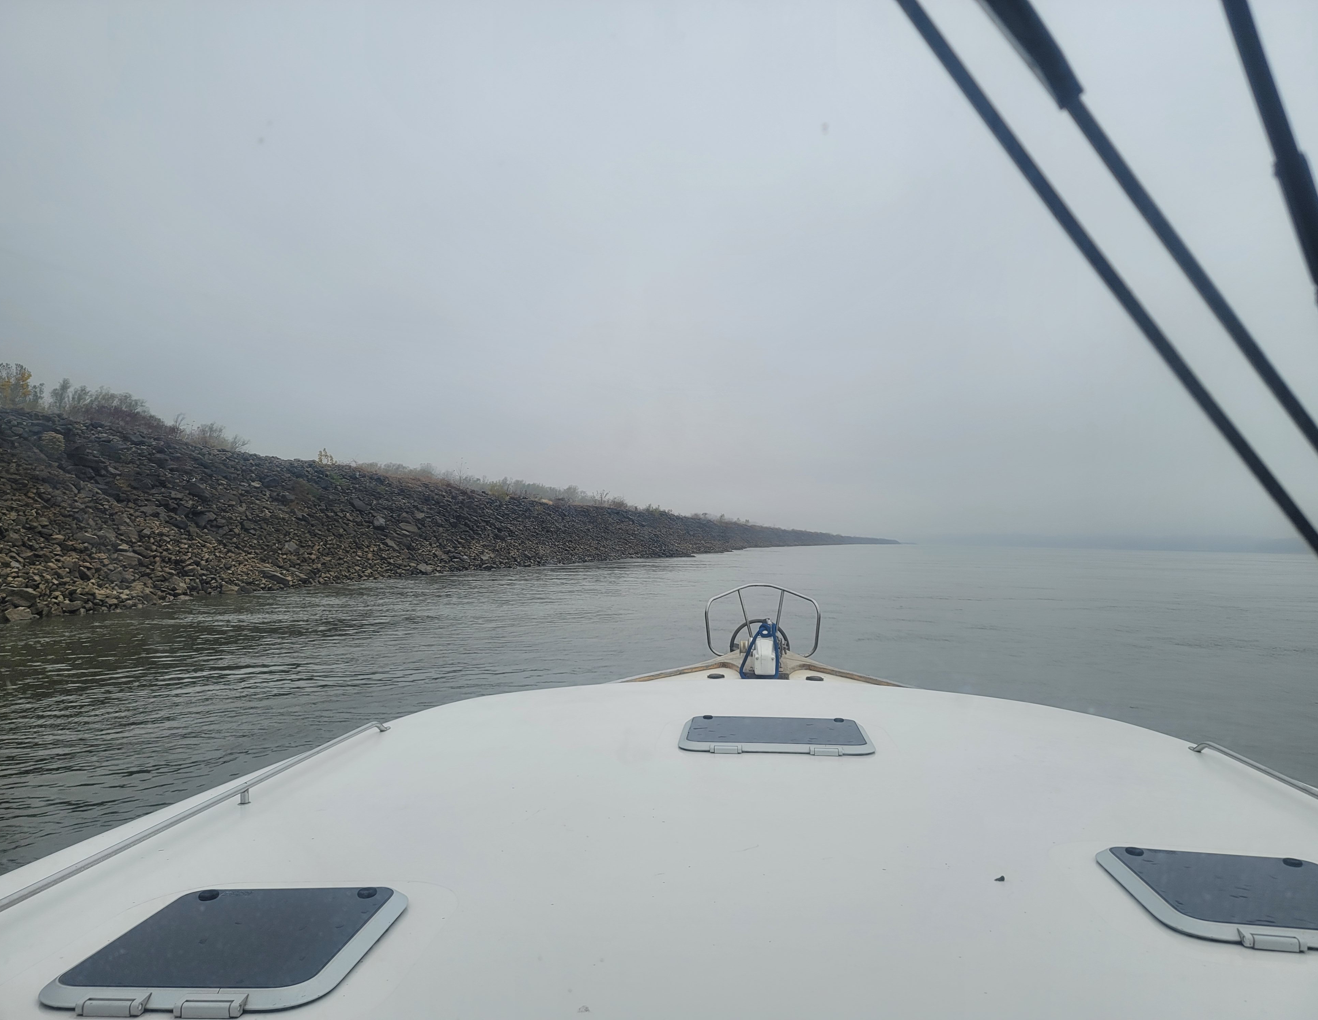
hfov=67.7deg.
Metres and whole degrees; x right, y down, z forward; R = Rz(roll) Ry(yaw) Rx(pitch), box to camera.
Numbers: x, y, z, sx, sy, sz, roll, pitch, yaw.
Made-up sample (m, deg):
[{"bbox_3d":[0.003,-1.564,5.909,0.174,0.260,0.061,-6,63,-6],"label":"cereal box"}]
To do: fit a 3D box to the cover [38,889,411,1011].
[{"bbox_3d":[-0.702,0.728,1.659,0.465,0.030,0.465,-1,-2,4],"label":"cover"}]

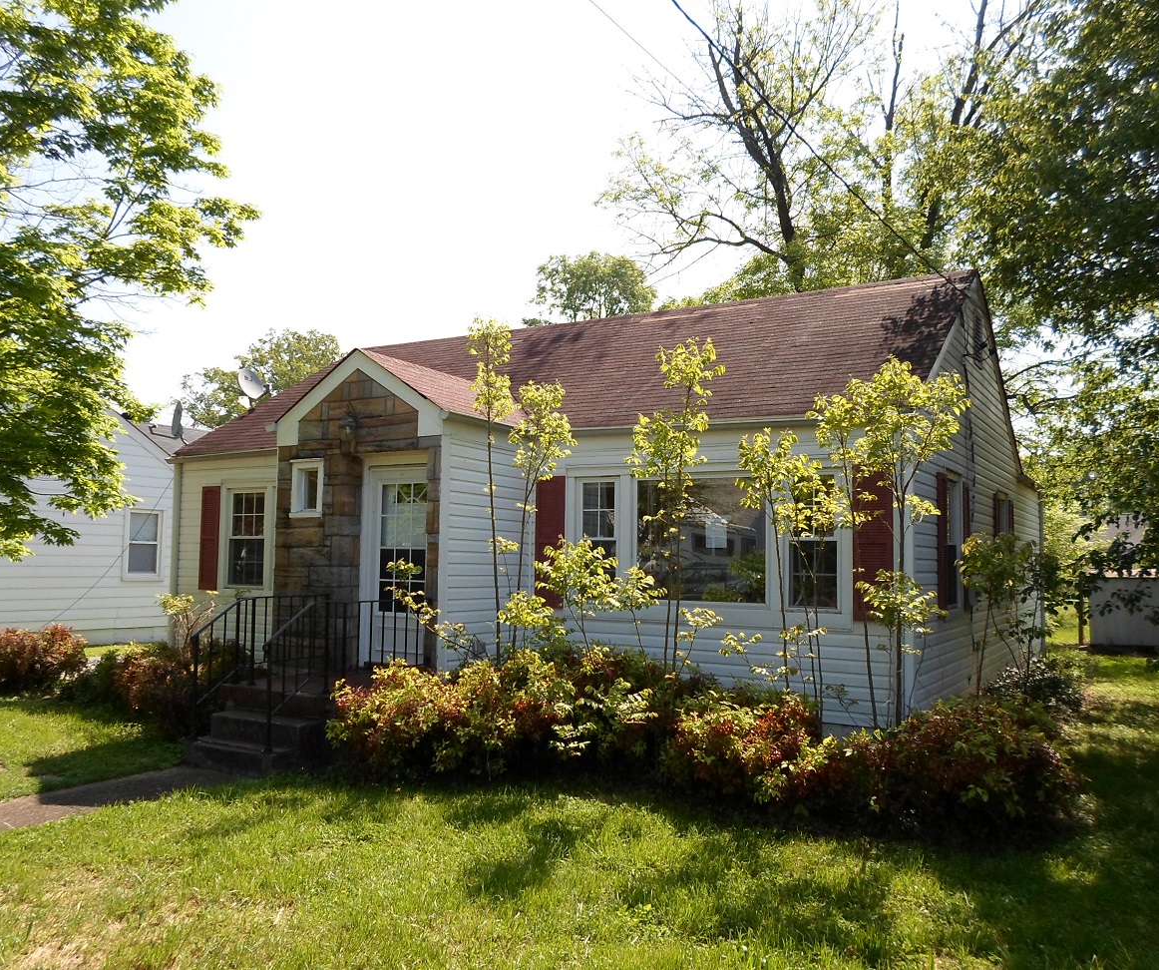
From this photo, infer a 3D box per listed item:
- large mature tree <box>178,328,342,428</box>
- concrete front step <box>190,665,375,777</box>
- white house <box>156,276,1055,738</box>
[{"bbox_3d":[-13.811,-1.051,39.847,7.092,11.407,6.886,3,-5,-19],"label":"large mature tree"},{"bbox_3d":[-2.377,2.088,8.457,1.275,0.592,2.013,-2,-5,32],"label":"concrete front step"},{"bbox_3d":[0.670,0.242,14.752,10.922,5.315,11.782,-2,-5,32],"label":"white house"}]

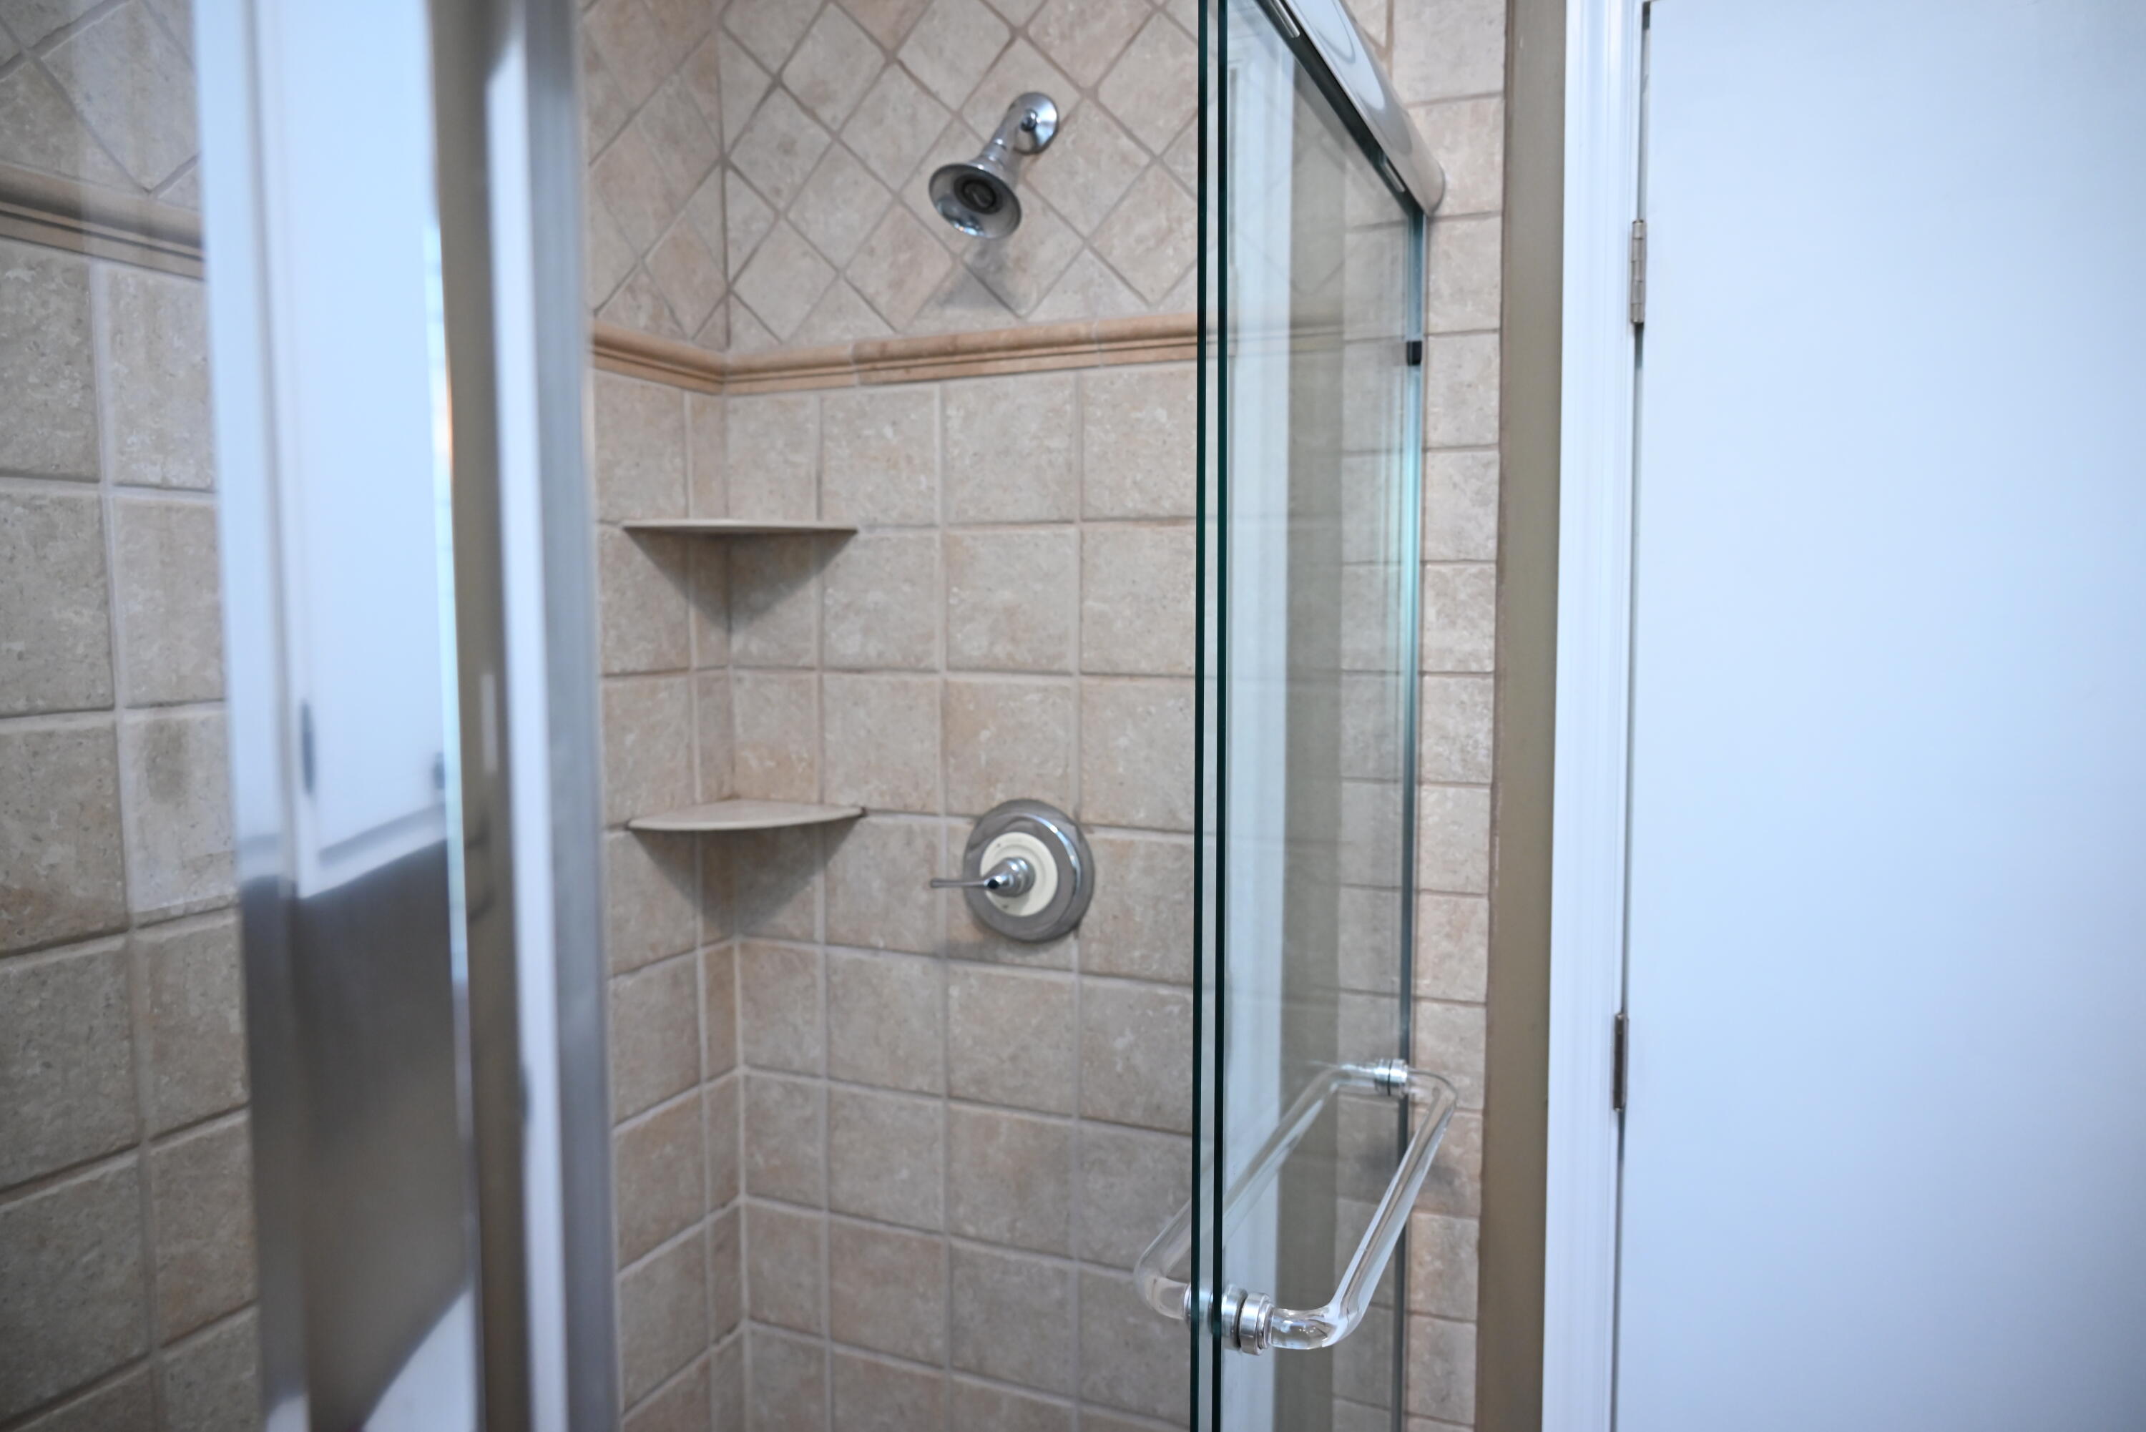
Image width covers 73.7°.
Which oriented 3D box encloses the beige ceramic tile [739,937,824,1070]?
[{"bbox_3d":[-0.341,0.342,1.681,0.112,0.153,0.010,2,5,23],"label":"beige ceramic tile"}]

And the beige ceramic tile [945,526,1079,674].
[{"bbox_3d":[-0.066,-0.123,1.513,0.150,0.150,0.010,2,5,23],"label":"beige ceramic tile"}]

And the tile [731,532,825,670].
[{"bbox_3d":[-0.340,-0.134,1.640,0.112,0.153,0.010,2,5,23],"label":"tile"}]

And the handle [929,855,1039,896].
[{"bbox_3d":[-0.094,0.170,1.488,0.095,0.042,0.060,2,5,23],"label":"handle"}]

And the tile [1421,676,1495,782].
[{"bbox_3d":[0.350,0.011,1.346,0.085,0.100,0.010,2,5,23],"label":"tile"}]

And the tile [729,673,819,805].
[{"bbox_3d":[-0.334,0.025,1.626,0.110,0.149,0.010,2,5,23],"label":"tile"}]

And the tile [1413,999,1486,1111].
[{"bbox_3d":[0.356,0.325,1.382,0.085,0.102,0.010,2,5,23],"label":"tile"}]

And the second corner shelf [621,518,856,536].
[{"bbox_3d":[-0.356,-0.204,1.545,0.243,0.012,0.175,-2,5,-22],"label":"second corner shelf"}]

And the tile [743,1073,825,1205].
[{"bbox_3d":[-0.341,0.500,1.695,0.112,0.153,0.010,2,5,23],"label":"tile"}]

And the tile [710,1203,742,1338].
[{"bbox_3d":[-0.414,0.659,1.699,0.010,0.153,0.063,2,5,23],"label":"tile"}]

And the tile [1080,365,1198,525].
[{"bbox_3d":[0.075,-0.273,1.441,0.143,0.146,0.010,2,5,23],"label":"tile"}]

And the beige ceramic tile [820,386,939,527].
[{"bbox_3d":[-0.213,-0.286,1.572,0.153,0.152,0.010,2,5,23],"label":"beige ceramic tile"}]

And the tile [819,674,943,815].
[{"bbox_3d":[-0.209,0.029,1.573,0.149,0.149,0.010,2,5,23],"label":"tile"}]

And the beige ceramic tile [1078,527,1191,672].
[{"bbox_3d":[0.075,-0.118,1.453,0.143,0.150,0.010,2,5,23],"label":"beige ceramic tile"}]

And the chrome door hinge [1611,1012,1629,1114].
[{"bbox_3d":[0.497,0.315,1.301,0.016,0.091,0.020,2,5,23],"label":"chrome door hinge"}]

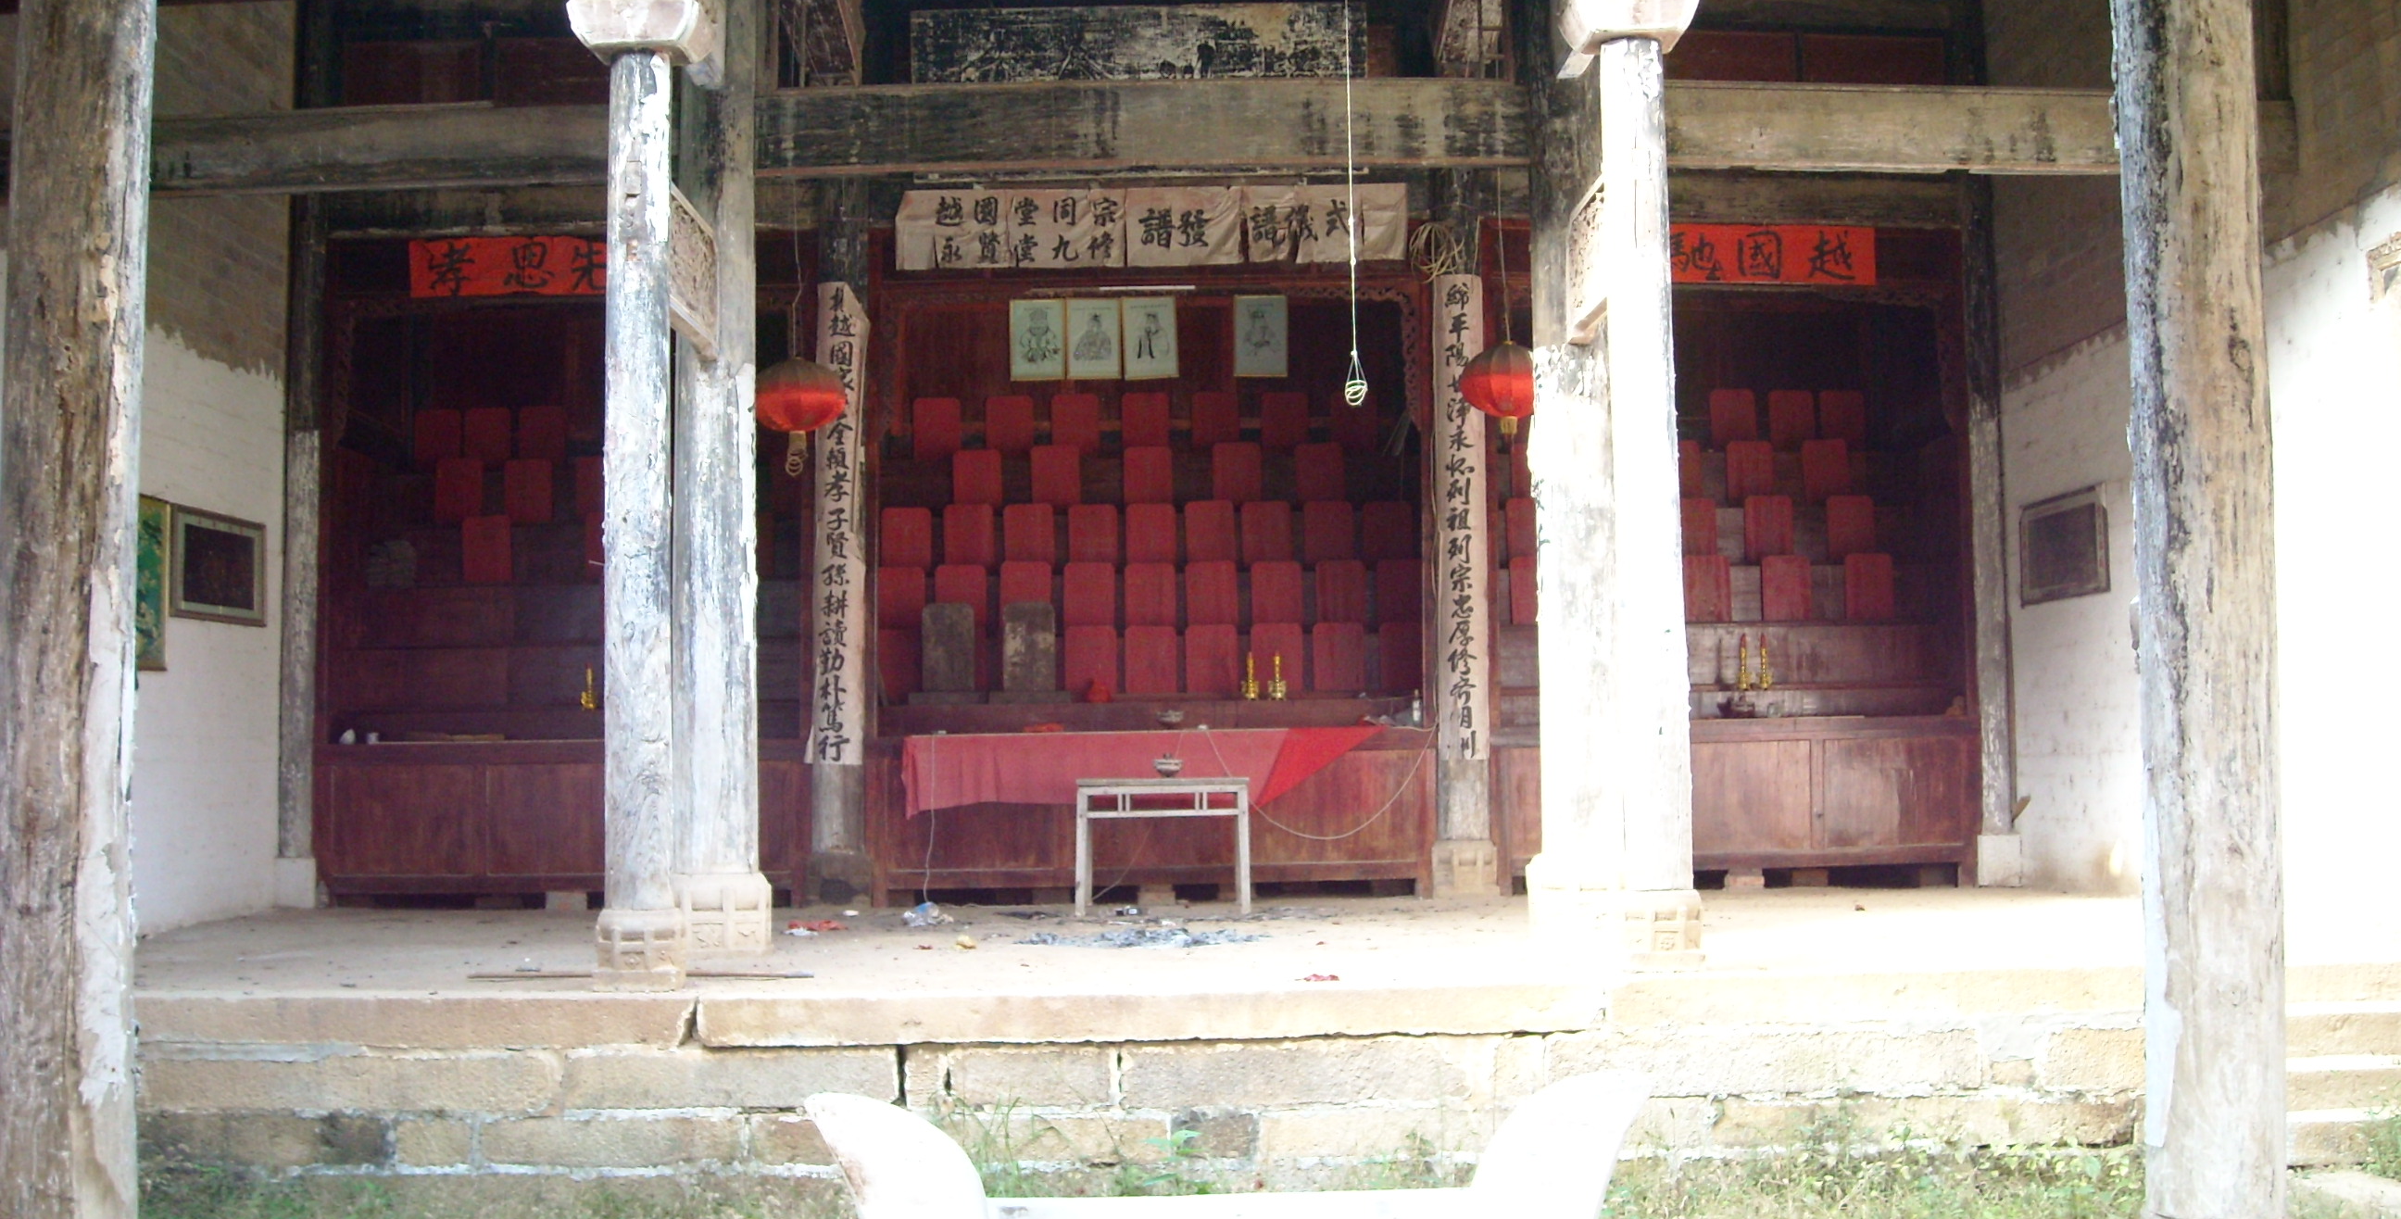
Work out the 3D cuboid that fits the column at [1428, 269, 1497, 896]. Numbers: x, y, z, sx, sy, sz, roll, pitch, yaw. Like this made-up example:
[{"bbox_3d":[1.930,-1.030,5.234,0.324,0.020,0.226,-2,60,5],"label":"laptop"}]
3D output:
[{"bbox_3d":[1.723,-0.219,16.020,0.420,4.182,0.410,-1,-4,-1],"label":"column"}]

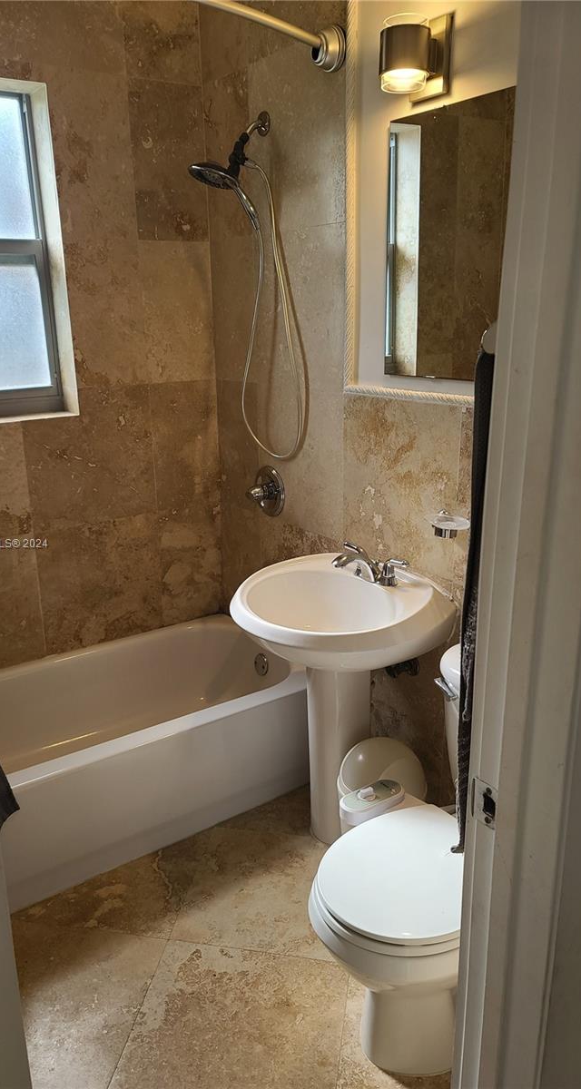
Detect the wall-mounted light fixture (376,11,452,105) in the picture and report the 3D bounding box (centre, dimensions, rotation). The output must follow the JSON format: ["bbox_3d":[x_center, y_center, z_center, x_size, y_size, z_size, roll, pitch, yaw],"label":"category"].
[{"bbox_3d":[0.274,-1.120,1.801,0.148,0.160,0.118,-12,20,-33],"label":"wall-mounted light fixture"}]

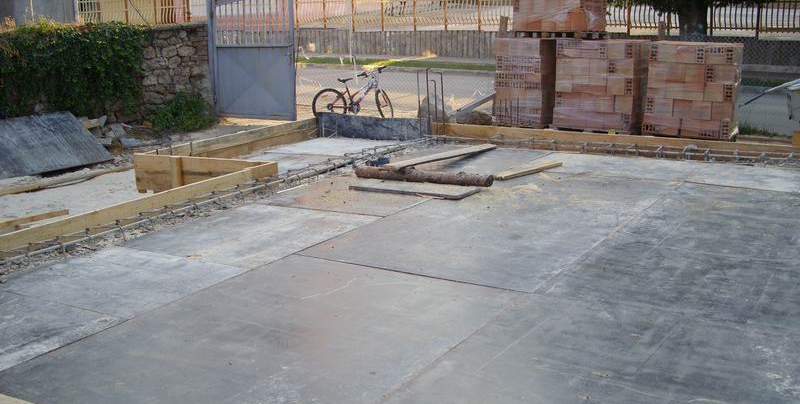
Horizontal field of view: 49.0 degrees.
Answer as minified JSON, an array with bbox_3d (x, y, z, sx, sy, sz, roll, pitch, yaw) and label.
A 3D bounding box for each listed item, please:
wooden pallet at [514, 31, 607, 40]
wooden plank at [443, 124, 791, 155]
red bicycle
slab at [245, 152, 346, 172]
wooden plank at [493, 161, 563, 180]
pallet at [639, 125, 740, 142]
[{"bbox_3d":[2.347,-2.432,12.799,1.050,0.130,1.000,8,16,34],"label":"wooden pallet"},{"bbox_3d":[2.042,-0.656,9.237,3.900,0.140,0.030,7,15,31],"label":"wooden plank"},{"bbox_3d":[-0.794,-1.811,15.000,1.580,1.000,0.580,-1,13,0],"label":"red bicycle"},{"bbox_3d":[-1.278,-0.392,8.924,1.100,0.050,0.950,7,15,31],"label":"slab"},{"bbox_3d":[1.216,-0.283,8.039,0.931,0.030,0.130,-13,17,-42],"label":"wooden plank"},{"bbox_3d":[4.040,-0.909,12.128,1.120,0.130,1.000,7,15,31],"label":"pallet"}]

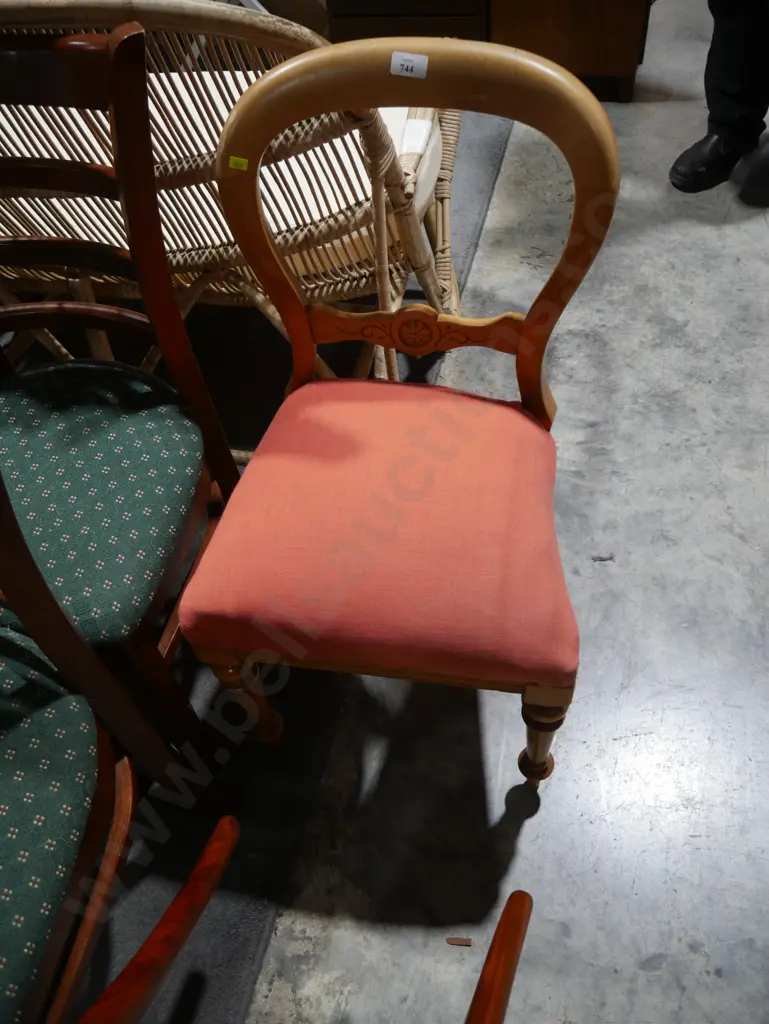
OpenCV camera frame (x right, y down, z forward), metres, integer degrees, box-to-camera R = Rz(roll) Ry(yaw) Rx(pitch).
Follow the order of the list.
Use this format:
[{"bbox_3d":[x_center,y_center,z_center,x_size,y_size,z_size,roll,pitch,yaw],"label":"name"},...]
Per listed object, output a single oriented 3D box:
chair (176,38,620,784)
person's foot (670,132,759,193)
[{"bbox_3d":[0.024,-0.042,1.089,0.475,0.891,0.525,5,54,10],"label":"chair"},{"bbox_3d":[0.951,-1.050,2.390,0.292,0.120,0.108,-38,55,-25],"label":"person's foot"}]

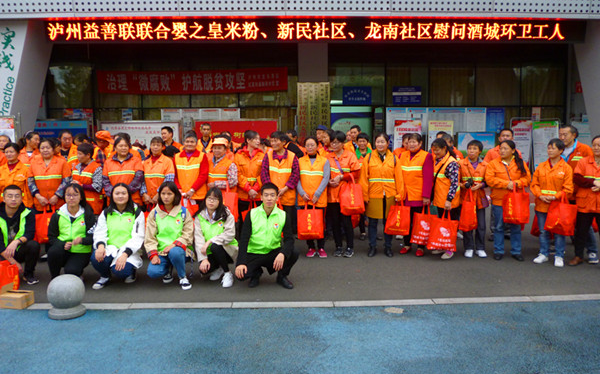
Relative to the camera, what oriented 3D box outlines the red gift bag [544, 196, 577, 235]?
[{"bbox_3d":[3.165,0.358,5.896,0.350,0.470,0.140,2,6,15],"label":"red gift bag"}]

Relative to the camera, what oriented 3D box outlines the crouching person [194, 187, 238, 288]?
[{"bbox_3d":[-0.876,0.508,5.124,0.440,0.987,0.620,0,4,5],"label":"crouching person"}]

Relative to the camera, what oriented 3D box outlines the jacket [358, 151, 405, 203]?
[{"bbox_3d":[1.070,-0.138,6.370,0.580,0.660,0.320,0,5,0],"label":"jacket"}]

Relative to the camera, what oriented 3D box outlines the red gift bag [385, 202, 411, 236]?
[{"bbox_3d":[1.246,0.413,6.200,0.320,0.457,0.120,1,5,12],"label":"red gift bag"}]

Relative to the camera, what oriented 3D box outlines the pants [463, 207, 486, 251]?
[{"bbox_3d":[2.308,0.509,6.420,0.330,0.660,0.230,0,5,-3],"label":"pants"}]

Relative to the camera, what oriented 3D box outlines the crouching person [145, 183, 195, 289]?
[{"bbox_3d":[-1.419,0.500,5.278,0.520,1.060,0.650,-1,6,-6],"label":"crouching person"}]

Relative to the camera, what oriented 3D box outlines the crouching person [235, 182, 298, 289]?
[{"bbox_3d":[-0.359,0.509,5.200,0.660,1.060,0.680,0,5,3],"label":"crouching person"}]

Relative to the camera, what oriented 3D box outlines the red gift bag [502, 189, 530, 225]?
[{"bbox_3d":[2.704,0.244,6.076,0.330,0.460,0.140,1,6,5],"label":"red gift bag"}]

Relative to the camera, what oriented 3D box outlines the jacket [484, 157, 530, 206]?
[{"bbox_3d":[2.666,-0.070,6.220,0.550,0.620,0.330,1,5,9],"label":"jacket"}]

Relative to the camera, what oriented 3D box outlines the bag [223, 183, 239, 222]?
[{"bbox_3d":[-0.914,0.200,6.250,0.290,0.520,0.130,2,6,23],"label":"bag"}]

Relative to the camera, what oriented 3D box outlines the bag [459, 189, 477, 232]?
[{"bbox_3d":[2.146,0.300,6.200,0.140,0.540,0.280,4,7,37],"label":"bag"}]

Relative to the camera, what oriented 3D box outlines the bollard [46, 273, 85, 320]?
[{"bbox_3d":[-2.038,0.950,4.240,0.335,0.355,0.335,0,5,0],"label":"bollard"}]

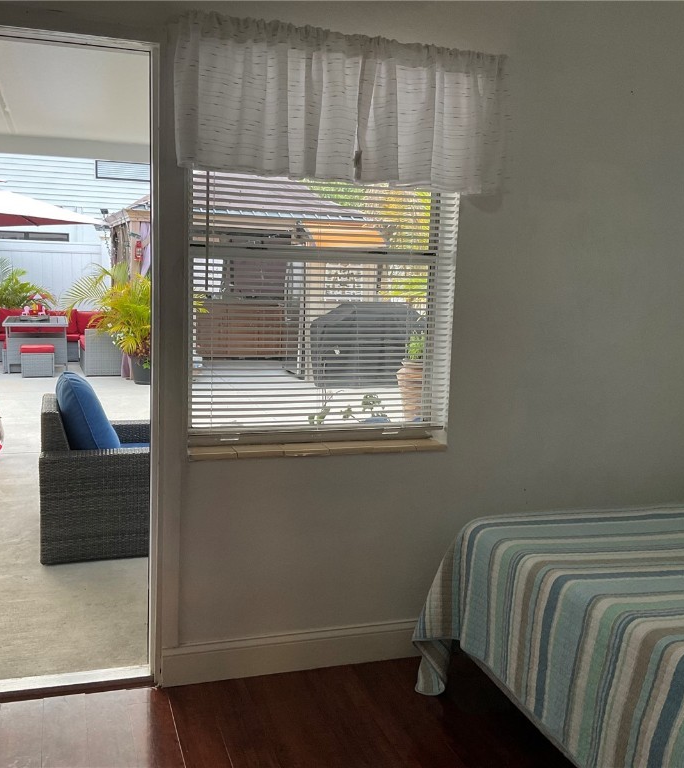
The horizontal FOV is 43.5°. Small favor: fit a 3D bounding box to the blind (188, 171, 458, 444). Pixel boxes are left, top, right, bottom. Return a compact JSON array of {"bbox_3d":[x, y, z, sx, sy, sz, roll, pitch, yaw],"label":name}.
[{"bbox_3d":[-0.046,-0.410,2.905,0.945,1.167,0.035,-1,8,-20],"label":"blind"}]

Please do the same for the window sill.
[{"bbox_3d":[-0.077,0.230,3.004,0.939,0.024,0.115,-1,8,-20],"label":"window sill"}]

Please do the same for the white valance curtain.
[{"bbox_3d":[0.024,-0.892,2.798,1.143,0.460,0.075,-1,8,-20],"label":"white valance curtain"}]

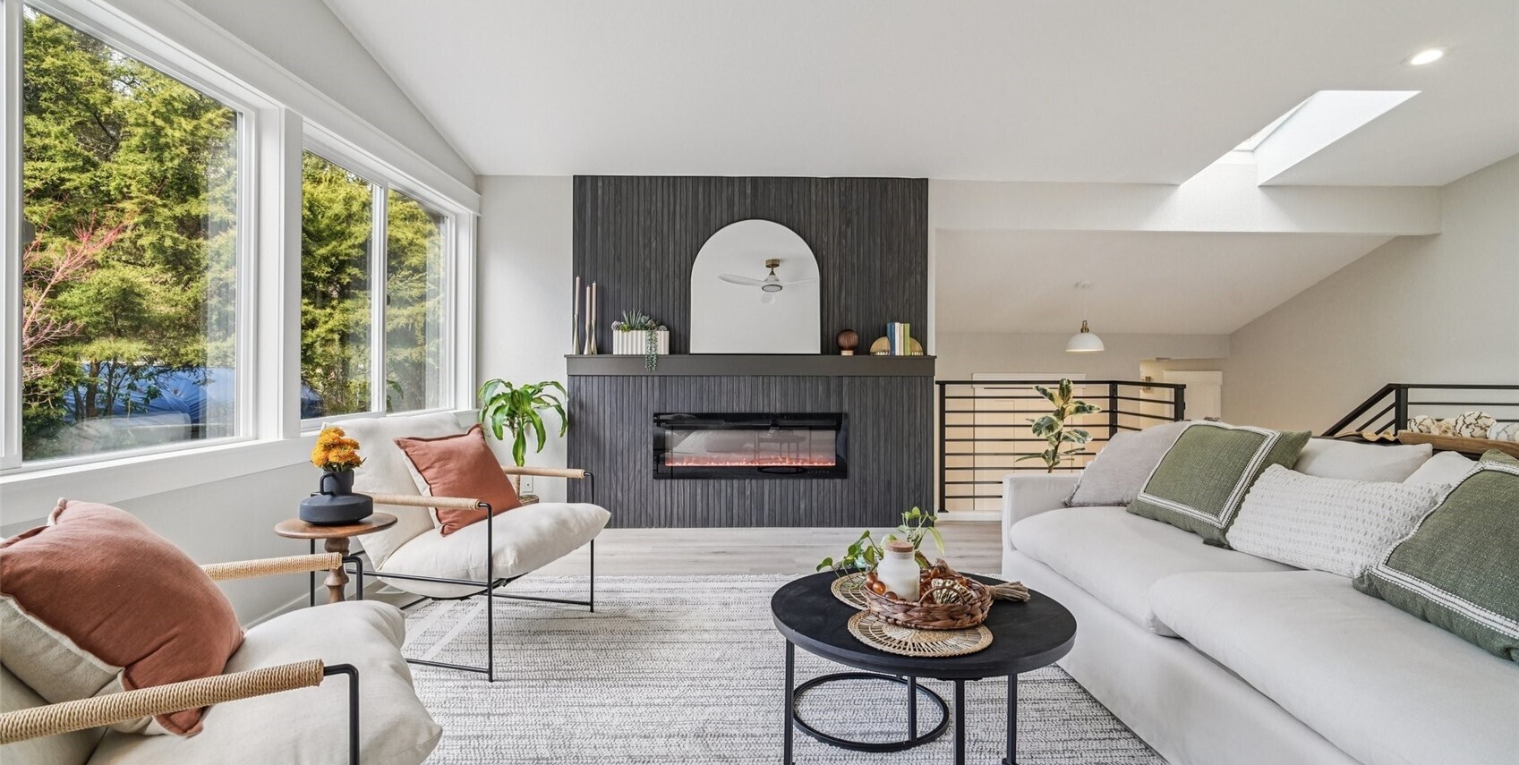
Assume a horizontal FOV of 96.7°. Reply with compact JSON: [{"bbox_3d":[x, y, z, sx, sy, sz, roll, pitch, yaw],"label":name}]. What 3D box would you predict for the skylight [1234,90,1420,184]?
[{"bbox_3d":[3.440,-1.640,4.430,0.600,0.200,1.180,0,-9,0],"label":"skylight"}]

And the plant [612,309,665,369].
[{"bbox_3d":[-0.835,-0.288,4.680,0.385,0.420,0.180,0,1,-1],"label":"plant"}]

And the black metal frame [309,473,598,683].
[{"bbox_3d":[-1.208,0.713,2.758,0.807,0.631,0.711,0,1,16],"label":"black metal frame"}]

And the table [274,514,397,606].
[{"bbox_3d":[-1.411,0.754,2.256,0.349,0.562,0.349,0,1,-1],"label":"table"}]

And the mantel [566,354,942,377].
[{"bbox_3d":[-0.061,-0.116,4.636,2.502,0.145,0.190,0,1,-1],"label":"mantel"}]

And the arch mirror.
[{"bbox_3d":[-0.029,-0.685,4.780,0.925,0.945,0.030,0,-1,-1],"label":"arch mirror"}]

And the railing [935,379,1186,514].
[{"bbox_3d":[1.915,0.469,4.480,1.290,0.960,0.880,0,1,-1],"label":"railing"}]

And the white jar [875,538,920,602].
[{"bbox_3d":[0.410,0.557,1.990,0.130,0.185,0.130,0,1,0],"label":"white jar"}]

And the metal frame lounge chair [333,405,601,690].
[{"bbox_3d":[-1.168,0.597,2.780,0.900,0.880,0.730,0,1,15],"label":"metal frame lounge chair"}]

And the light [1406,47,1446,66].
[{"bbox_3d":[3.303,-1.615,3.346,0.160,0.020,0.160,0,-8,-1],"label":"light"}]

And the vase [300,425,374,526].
[{"bbox_3d":[-1.439,0.311,2.289,0.212,0.321,0.212,0,1,-1],"label":"vase"}]

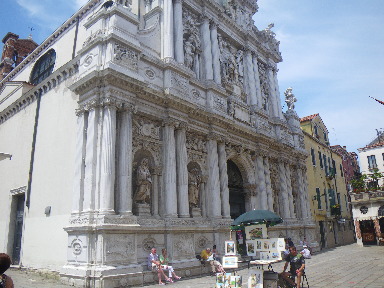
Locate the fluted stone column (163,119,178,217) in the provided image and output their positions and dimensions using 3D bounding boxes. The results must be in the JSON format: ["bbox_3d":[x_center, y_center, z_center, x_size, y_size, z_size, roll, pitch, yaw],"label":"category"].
[{"bbox_3d":[-1.016,1.069,15.111,0.593,4.898,0.593,-15,-21,39],"label":"fluted stone column"}]

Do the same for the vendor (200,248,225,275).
[{"bbox_3d":[0.864,5.321,14.146,1.040,1.123,0.582,-15,-21,39],"label":"vendor"}]

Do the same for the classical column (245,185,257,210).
[{"bbox_3d":[3.584,3.621,19.072,0.571,2.016,0.470,-16,-21,39],"label":"classical column"}]

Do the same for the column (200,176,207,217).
[{"bbox_3d":[0.641,2.937,17.010,0.312,2.257,0.312,-15,-21,39],"label":"column"}]

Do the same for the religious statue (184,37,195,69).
[{"bbox_3d":[-0.139,-5.423,18.747,0.567,2.060,0.700,-15,-21,39],"label":"religious statue"}]

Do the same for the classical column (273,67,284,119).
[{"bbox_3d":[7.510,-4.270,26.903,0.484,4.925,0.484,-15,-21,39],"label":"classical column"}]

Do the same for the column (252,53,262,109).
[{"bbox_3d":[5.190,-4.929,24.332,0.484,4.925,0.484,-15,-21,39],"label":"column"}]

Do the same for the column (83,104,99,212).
[{"bbox_3d":[-4.178,0.445,12.750,0.593,4.836,0.593,-15,-21,39],"label":"column"}]

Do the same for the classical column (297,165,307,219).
[{"bbox_3d":[8.424,3.720,23.801,0.487,4.116,0.487,-16,-21,39],"label":"classical column"}]

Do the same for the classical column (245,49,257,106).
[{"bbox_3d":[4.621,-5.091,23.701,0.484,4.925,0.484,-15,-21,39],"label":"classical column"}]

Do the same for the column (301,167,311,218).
[{"bbox_3d":[9.046,3.898,24.484,0.487,4.116,0.487,-16,-21,39],"label":"column"}]

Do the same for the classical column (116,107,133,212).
[{"bbox_3d":[-2.484,0.603,11.823,0.487,4.116,0.487,-16,-21,39],"label":"classical column"}]

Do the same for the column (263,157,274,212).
[{"bbox_3d":[5.615,3.022,22.510,0.593,4.898,0.593,-15,-21,39],"label":"column"}]

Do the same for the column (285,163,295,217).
[{"bbox_3d":[7.035,3.324,22.276,0.487,4.116,0.487,-16,-21,39],"label":"column"}]

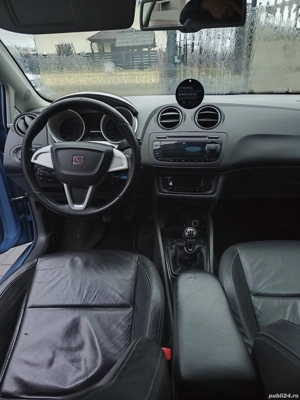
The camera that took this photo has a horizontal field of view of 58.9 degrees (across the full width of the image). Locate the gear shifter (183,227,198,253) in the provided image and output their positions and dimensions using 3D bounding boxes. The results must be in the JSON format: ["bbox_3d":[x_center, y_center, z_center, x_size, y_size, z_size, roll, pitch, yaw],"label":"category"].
[{"bbox_3d":[0.147,0.145,0.970,0.050,0.105,0.050,1,26,0],"label":"gear shifter"}]

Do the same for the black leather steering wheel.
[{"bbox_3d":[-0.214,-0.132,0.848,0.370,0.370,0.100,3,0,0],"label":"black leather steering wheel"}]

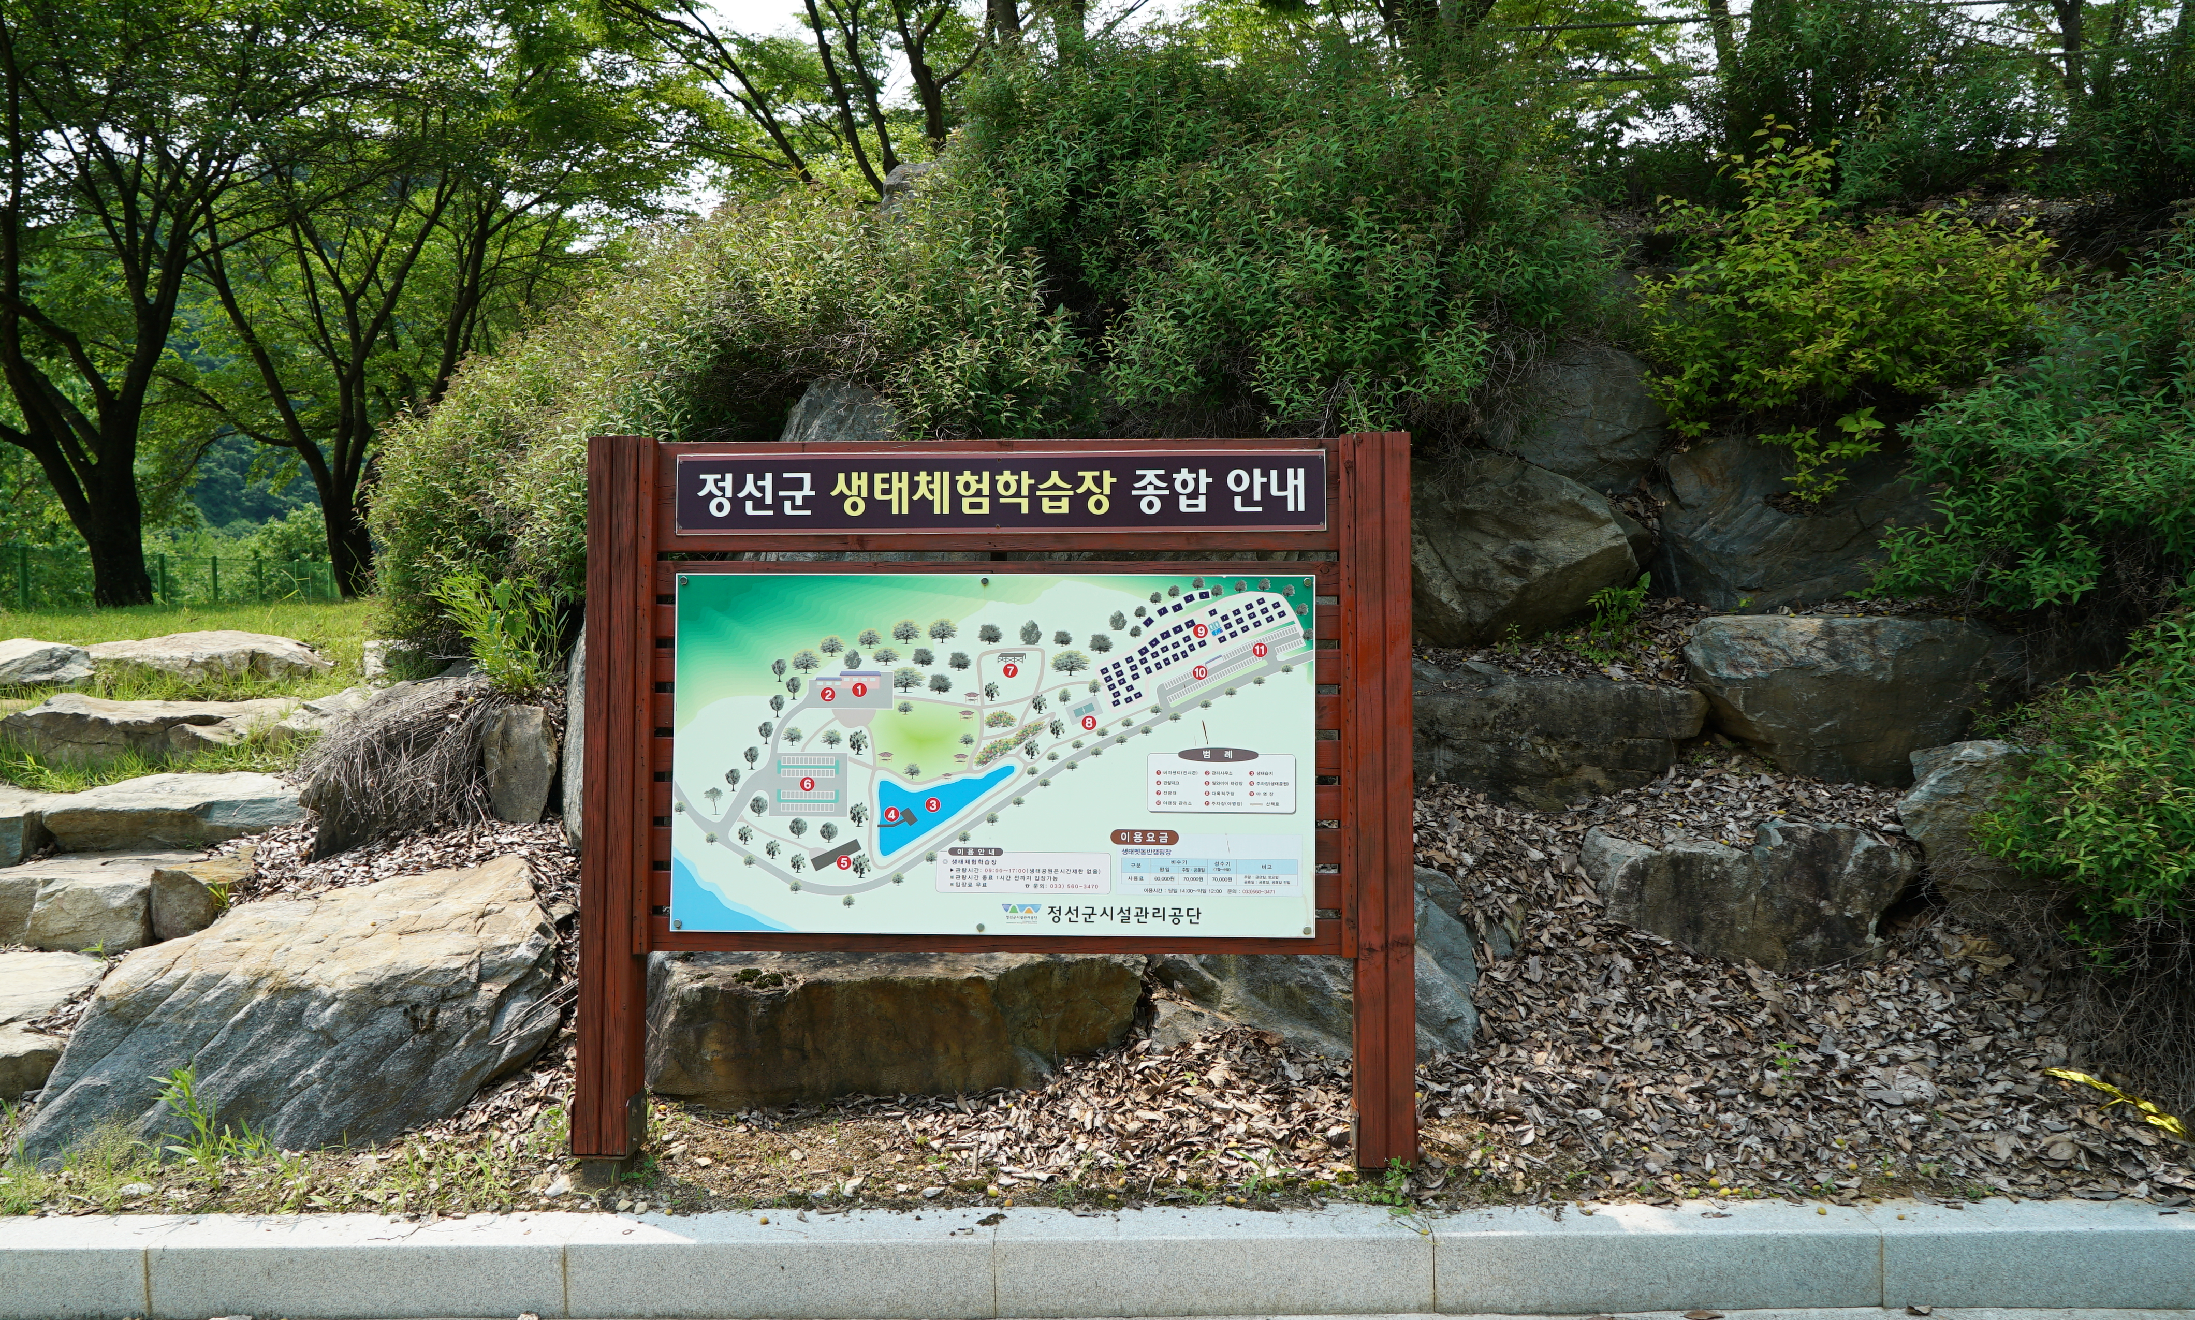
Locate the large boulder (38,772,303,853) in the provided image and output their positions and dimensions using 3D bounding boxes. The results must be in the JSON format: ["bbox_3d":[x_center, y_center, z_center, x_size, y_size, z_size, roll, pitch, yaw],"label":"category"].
[{"bbox_3d":[-3.623,0.590,6.200,0.950,0.250,0.580,0,2,-11],"label":"large boulder"}]

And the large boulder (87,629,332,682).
[{"bbox_3d":[-4.448,-0.017,7.950,1.100,0.230,0.600,0,2,-11],"label":"large boulder"}]

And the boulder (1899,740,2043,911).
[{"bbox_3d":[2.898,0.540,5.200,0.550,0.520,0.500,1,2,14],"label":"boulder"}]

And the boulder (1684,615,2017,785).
[{"bbox_3d":[2.661,0.139,5.600,1.080,0.570,0.620,0,2,9],"label":"boulder"}]

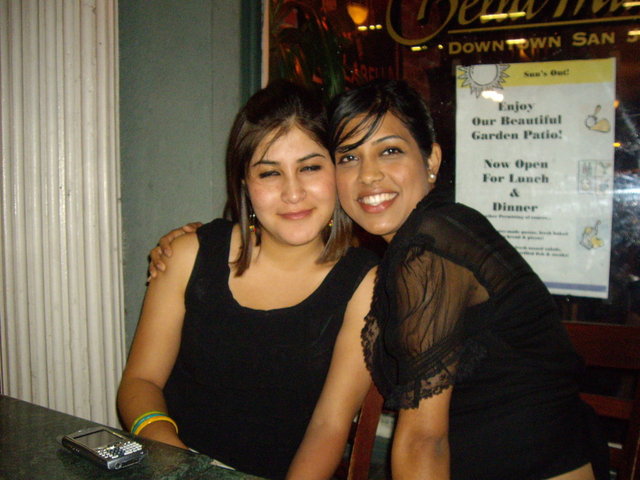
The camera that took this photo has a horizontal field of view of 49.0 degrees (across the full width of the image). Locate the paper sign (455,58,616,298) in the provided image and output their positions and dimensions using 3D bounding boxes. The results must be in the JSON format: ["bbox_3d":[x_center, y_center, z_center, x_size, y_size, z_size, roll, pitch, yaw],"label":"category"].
[{"bbox_3d":[0.394,-0.111,1.312,0.280,0.432,0.008,2,9,22],"label":"paper sign"}]

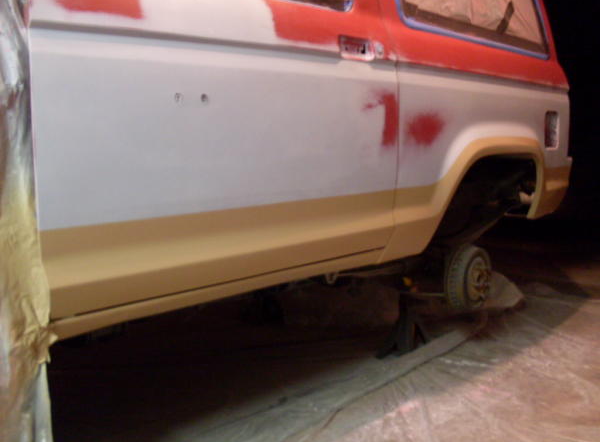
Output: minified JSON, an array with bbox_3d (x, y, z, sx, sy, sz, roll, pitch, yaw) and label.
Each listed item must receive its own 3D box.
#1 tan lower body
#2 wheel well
[{"bbox_3d":[0.322,-0.092,2.338,0.290,0.420,2.640,8,11,44],"label":"tan lower body"},{"bbox_3d":[0.638,-0.126,2.720,0.330,0.320,0.870,8,11,44],"label":"wheel well"}]

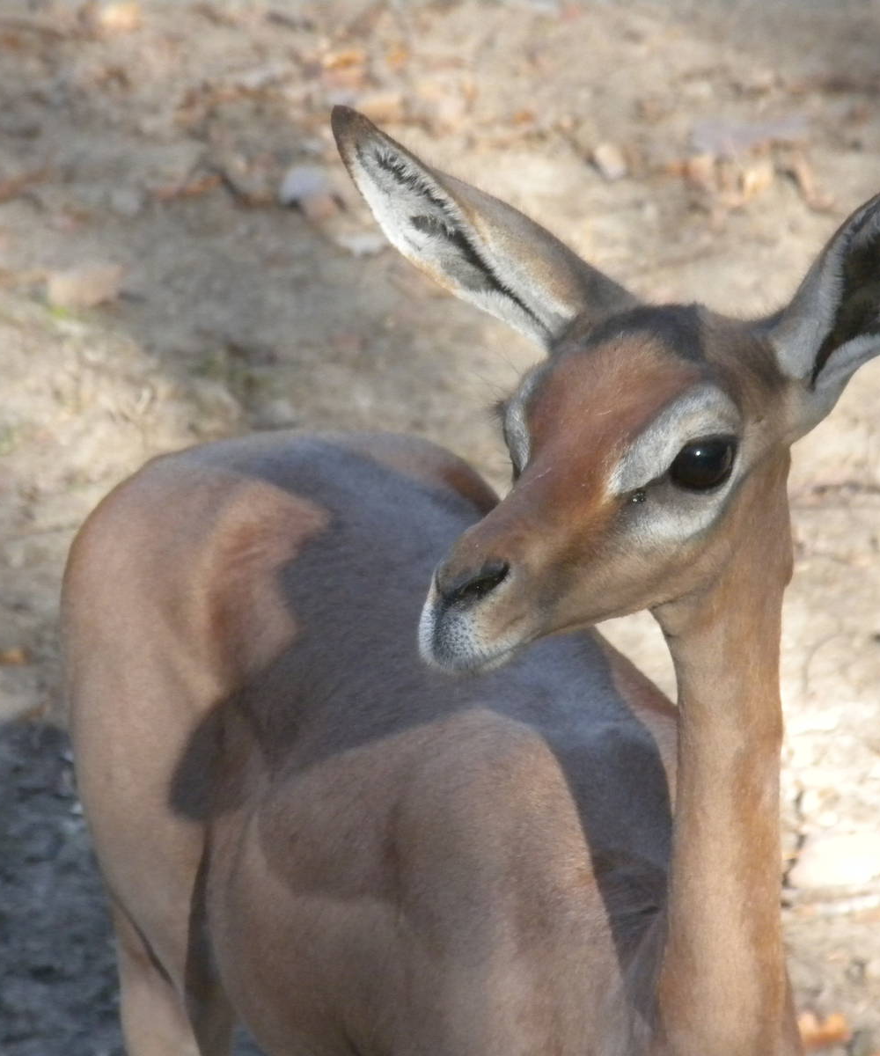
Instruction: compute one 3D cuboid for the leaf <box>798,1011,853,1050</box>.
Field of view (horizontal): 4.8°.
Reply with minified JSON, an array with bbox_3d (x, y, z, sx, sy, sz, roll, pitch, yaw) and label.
[{"bbox_3d":[0.281,0.366,7.707,0.040,0.012,0.044,0,20,0],"label":"leaf"}]

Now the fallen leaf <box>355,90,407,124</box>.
[{"bbox_3d":[-0.058,-0.387,9.722,0.055,0.013,0.060,0,20,0],"label":"fallen leaf"}]

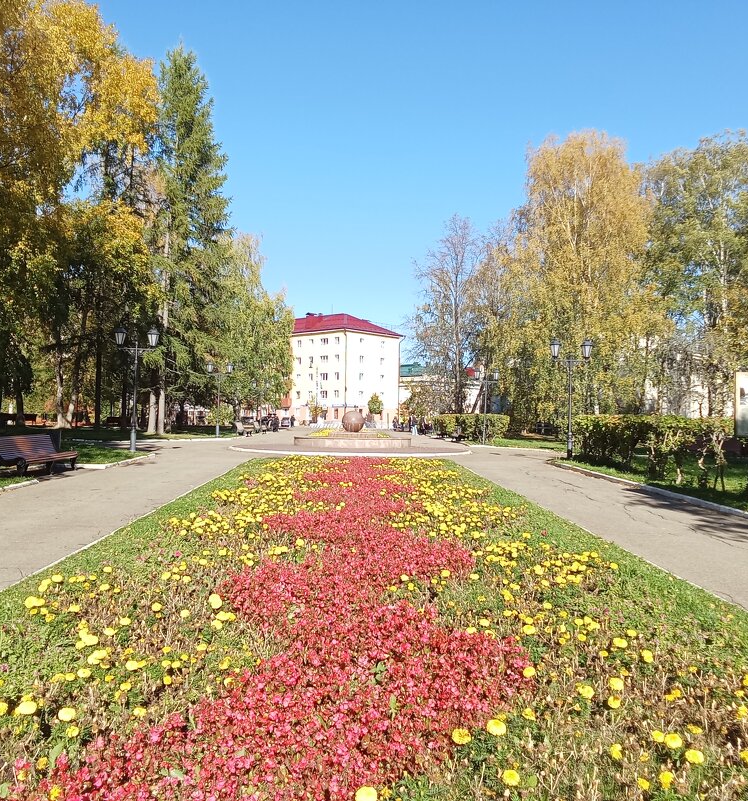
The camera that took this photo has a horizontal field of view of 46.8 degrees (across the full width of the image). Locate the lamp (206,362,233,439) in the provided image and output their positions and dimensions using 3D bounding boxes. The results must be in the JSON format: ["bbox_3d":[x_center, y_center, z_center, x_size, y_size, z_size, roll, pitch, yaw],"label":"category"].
[{"bbox_3d":[-8.780,-0.057,49.000,1.450,4.250,0.420,1,-1,-1],"label":"lamp"}]

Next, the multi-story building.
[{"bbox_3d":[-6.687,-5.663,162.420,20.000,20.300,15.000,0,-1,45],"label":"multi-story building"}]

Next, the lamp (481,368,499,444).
[{"bbox_3d":[6.353,0.397,49.000,1.450,4.250,0.420,1,-1,-1],"label":"lamp"}]

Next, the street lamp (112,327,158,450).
[{"bbox_3d":[-8.089,-0.407,29.300,1.500,4.250,0.420,1,-1,-1],"label":"street lamp"}]

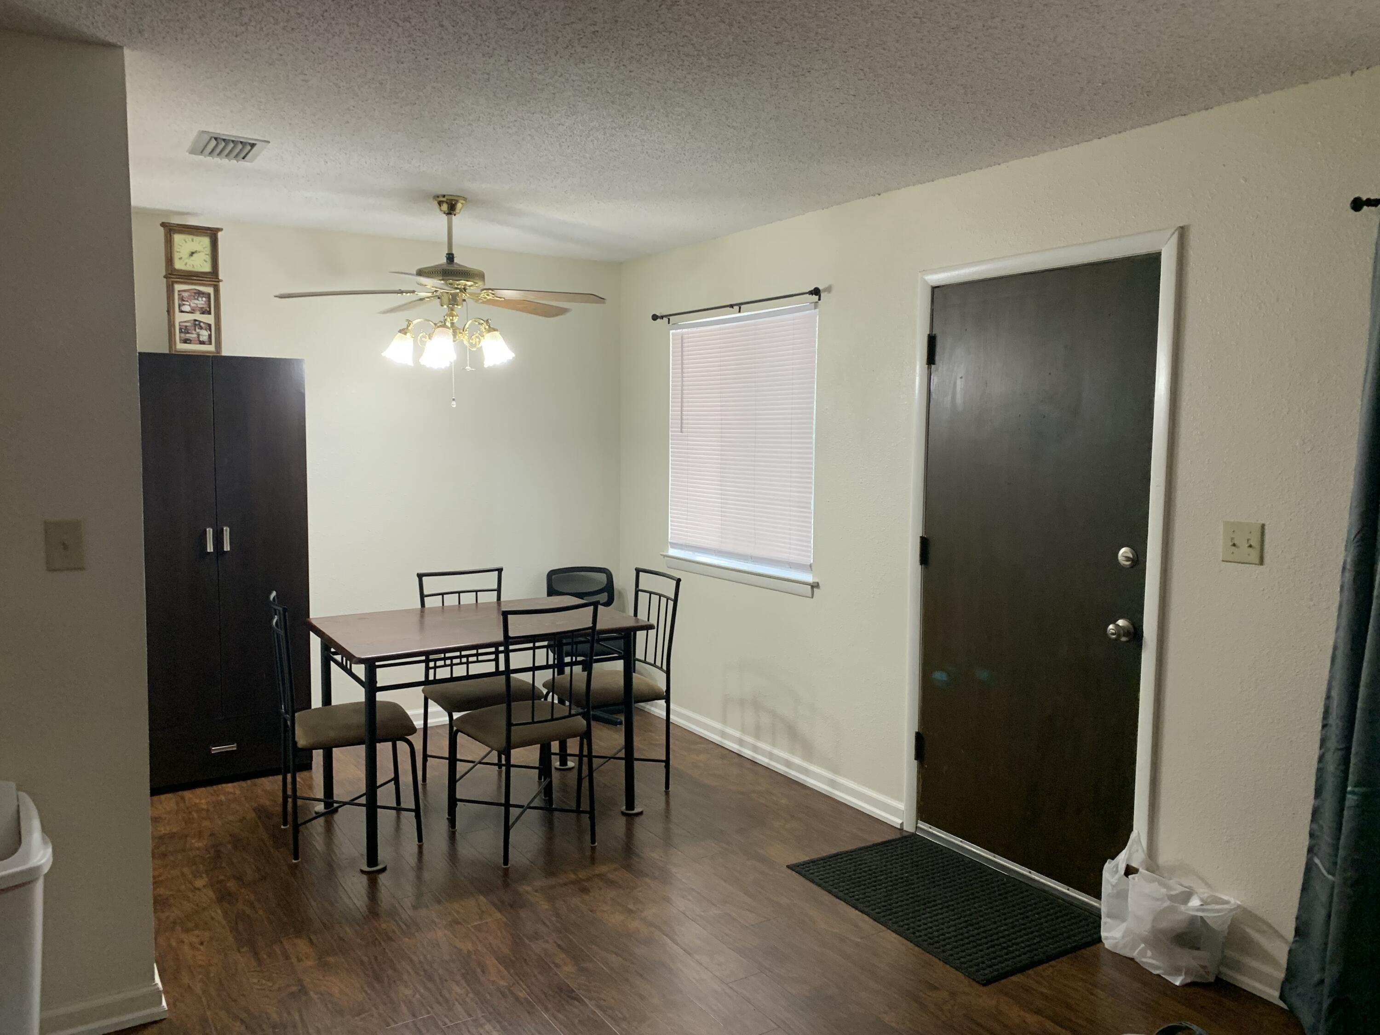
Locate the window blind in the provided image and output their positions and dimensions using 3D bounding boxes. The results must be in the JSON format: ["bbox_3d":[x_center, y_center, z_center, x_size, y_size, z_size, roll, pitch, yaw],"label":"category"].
[{"bbox_3d":[0.213,-0.370,4.884,0.040,1.155,1.180,-2,6,-33],"label":"window blind"}]

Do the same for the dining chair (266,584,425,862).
[{"bbox_3d":[-1.299,0.743,3.882,0.505,0.912,0.435,-2,5,-28],"label":"dining chair"}]

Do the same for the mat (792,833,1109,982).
[{"bbox_3d":[0.853,1.261,3.455,0.605,0.012,0.915,-2,6,-33],"label":"mat"}]

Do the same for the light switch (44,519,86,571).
[{"bbox_3d":[-1.516,0.069,2.515,0.078,0.120,0.018,-2,6,-33],"label":"light switch"}]

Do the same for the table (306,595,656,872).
[{"bbox_3d":[-0.835,0.800,4.147,1.170,0.766,0.820,-3,6,-33],"label":"table"}]

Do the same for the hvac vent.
[{"bbox_3d":[-1.533,-1.217,3.438,0.212,0.030,0.317,-2,6,-33],"label":"hvac vent"}]

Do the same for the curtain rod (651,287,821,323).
[{"bbox_3d":[0.182,-0.973,4.822,0.075,0.057,1.350,-2,6,-33],"label":"curtain rod"}]

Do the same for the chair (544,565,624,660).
[{"bbox_3d":[-0.557,0.673,5.479,0.500,0.800,0.530,1,5,6],"label":"chair"}]

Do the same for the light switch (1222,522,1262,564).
[{"bbox_3d":[1.526,0.072,2.868,0.018,0.115,0.115,-3,6,-33],"label":"light switch"}]

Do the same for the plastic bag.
[{"bbox_3d":[1.374,1.132,3.006,0.180,0.345,0.365,-3,6,-33],"label":"plastic bag"}]

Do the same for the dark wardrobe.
[{"bbox_3d":[-2.099,0.223,4.545,0.737,1.823,0.372,-2,6,-33],"label":"dark wardrobe"}]

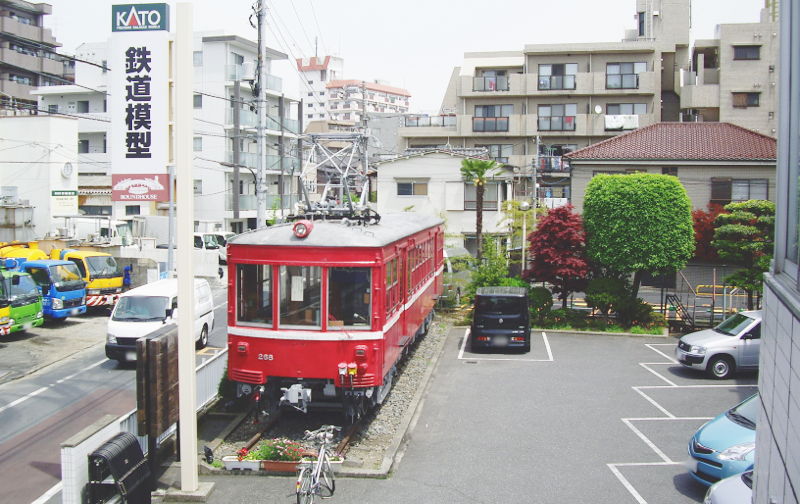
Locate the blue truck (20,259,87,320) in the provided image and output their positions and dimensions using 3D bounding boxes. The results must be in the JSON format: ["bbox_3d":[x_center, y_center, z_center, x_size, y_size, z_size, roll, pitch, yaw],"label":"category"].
[{"bbox_3d":[-13.183,1.285,28.910,5.100,2.260,2.000,1,4,8],"label":"blue truck"}]

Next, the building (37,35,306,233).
[{"bbox_3d":[-17.404,-7.568,67.898,16.000,15.600,12.200,1,3,18],"label":"building"}]

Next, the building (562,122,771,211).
[{"bbox_3d":[15.087,-2.540,46.109,13.200,8.400,9.700,1,3,8],"label":"building"}]

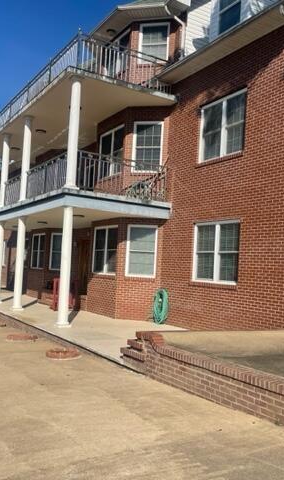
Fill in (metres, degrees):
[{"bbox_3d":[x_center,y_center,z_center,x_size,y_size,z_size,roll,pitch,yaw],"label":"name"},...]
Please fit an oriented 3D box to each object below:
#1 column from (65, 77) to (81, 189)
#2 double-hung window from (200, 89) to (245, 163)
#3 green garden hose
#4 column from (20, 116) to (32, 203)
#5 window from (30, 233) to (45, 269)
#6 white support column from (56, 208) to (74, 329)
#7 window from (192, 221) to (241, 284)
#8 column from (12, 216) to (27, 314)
[{"bbox_3d":[-1.721,-2.766,12.351,0.290,2.915,0.290,5,-4,-29],"label":"column"},{"bbox_3d":[1.980,-2.755,11.842,0.120,1.490,1.650,5,-4,-30],"label":"double-hung window"},{"bbox_3d":[0.518,1.843,13.324,0.560,0.960,0.190,0,-5,45],"label":"green garden hose"},{"bbox_3d":[-3.930,-2.726,16.249,0.290,2.836,0.290,5,-4,-29],"label":"column"},{"bbox_3d":[-4.483,0.478,20.848,0.120,1.500,1.650,5,-4,-30],"label":"window"},{"bbox_3d":[-1.900,0.656,12.037,0.280,2.950,0.280,5,-4,-30],"label":"white support column"},{"bbox_3d":[1.783,0.309,11.712,0.120,1.520,1.780,5,-4,-29],"label":"window"},{"bbox_3d":[-4.047,0.780,15.916,0.290,2.990,0.290,5,-4,-29],"label":"column"}]

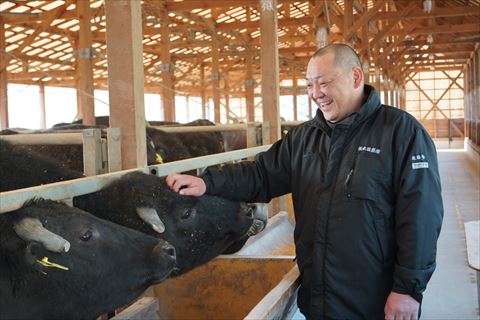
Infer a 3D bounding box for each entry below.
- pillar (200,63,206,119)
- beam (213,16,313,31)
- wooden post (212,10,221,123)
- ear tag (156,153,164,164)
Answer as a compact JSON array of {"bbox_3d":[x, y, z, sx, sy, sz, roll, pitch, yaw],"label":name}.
[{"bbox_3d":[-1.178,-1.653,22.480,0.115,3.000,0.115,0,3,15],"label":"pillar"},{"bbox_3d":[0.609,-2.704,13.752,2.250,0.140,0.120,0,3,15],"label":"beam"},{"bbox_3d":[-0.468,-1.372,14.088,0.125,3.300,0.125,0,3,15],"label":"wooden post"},{"bbox_3d":[-0.453,-0.009,3.950,0.055,0.075,0.012,-34,7,-27],"label":"ear tag"}]

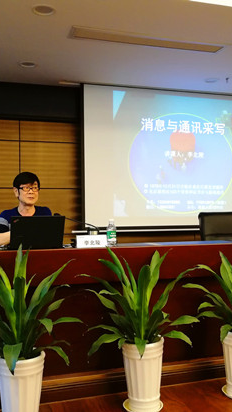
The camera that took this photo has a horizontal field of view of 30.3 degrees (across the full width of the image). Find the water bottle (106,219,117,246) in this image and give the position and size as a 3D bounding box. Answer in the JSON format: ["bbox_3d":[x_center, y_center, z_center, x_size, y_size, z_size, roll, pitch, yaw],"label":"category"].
[{"bbox_3d":[-0.033,0.181,2.850,0.063,0.182,0.063,0,0,-17],"label":"water bottle"}]

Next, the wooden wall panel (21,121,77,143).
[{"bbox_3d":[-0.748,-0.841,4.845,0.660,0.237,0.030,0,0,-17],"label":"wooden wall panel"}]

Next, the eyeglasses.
[{"bbox_3d":[-0.617,-0.115,2.980,0.140,0.045,0.130,0,0,-30],"label":"eyeglasses"}]

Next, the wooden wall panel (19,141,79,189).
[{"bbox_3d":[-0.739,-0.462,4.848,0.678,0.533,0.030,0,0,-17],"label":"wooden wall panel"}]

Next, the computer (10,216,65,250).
[{"bbox_3d":[-0.509,0.168,2.747,0.325,0.210,0.270,0,0,-17],"label":"computer"}]

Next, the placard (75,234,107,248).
[{"bbox_3d":[-0.157,0.231,2.776,0.198,0.083,0.070,0,0,-17],"label":"placard"}]

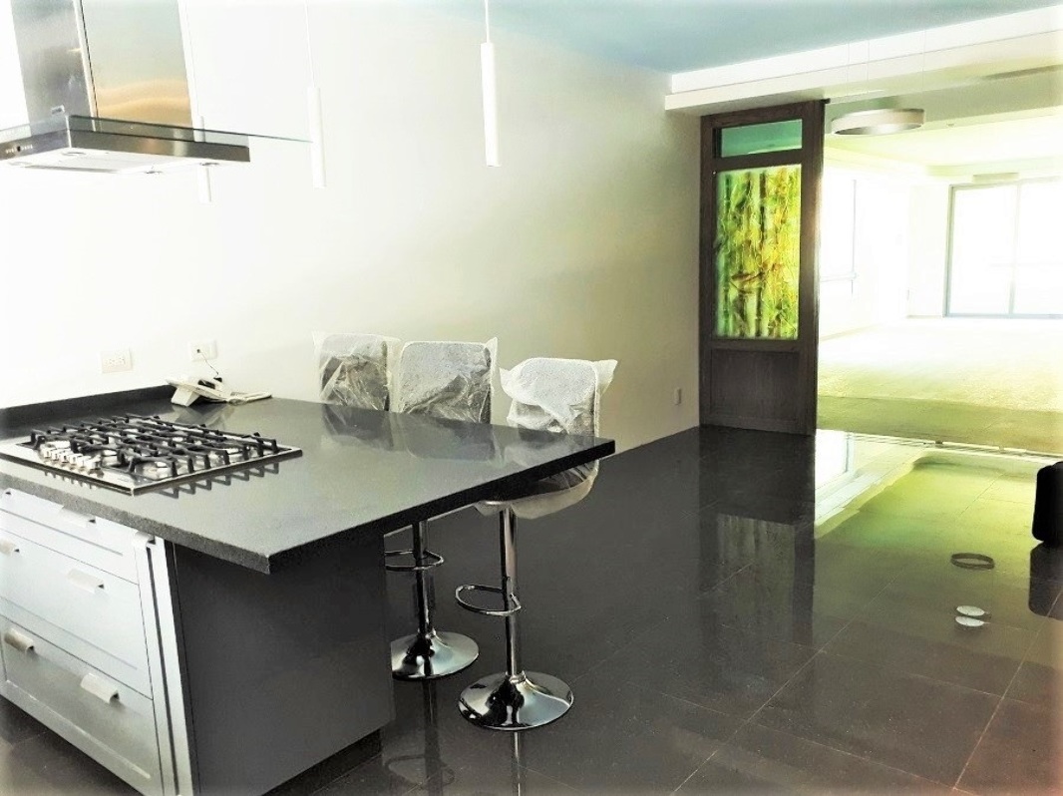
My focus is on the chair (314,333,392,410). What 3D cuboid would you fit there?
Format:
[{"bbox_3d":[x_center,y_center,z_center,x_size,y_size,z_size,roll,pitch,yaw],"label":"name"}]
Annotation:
[{"bbox_3d":[-0.876,0.359,3.451,0.420,1.150,0.490,3,11,31],"label":"chair"}]

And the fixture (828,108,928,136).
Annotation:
[{"bbox_3d":[1.840,-1.464,4.400,0.500,0.095,0.500,5,12,38],"label":"fixture"}]

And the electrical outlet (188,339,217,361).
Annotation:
[{"bbox_3d":[-1.373,-0.199,3.486,0.012,0.080,0.117,5,12,38],"label":"electrical outlet"}]

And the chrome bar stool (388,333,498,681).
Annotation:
[{"bbox_3d":[-0.397,0.397,3.095,0.420,1.150,0.490,2,10,23],"label":"chrome bar stool"}]

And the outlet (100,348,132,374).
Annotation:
[{"bbox_3d":[-1.598,-0.142,3.204,0.012,0.083,0.118,5,12,38],"label":"outlet"}]

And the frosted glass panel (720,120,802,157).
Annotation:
[{"bbox_3d":[1.840,-2.052,6.588,0.670,0.225,0.020,5,12,38],"label":"frosted glass panel"}]

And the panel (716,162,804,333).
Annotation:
[{"bbox_3d":[1.834,-1.159,6.725,0.720,1.350,0.025,5,12,38],"label":"panel"}]

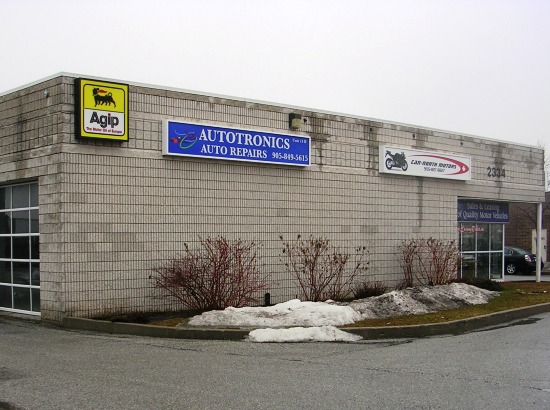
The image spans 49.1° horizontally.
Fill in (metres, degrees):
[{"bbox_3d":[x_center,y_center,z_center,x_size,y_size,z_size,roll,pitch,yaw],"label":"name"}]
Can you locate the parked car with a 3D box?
[{"bbox_3d":[11.463,2.801,31.110,1.790,1.470,4.800,2,-4,-36],"label":"parked car"}]

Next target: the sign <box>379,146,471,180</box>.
[{"bbox_3d":[4.755,-1.214,18.692,4.083,0.791,0.210,2,-4,-36],"label":"sign"}]

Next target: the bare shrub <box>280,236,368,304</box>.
[{"bbox_3d":[1.224,1.570,14.900,2.100,1.650,1.500,2,-4,-36],"label":"bare shrub"}]

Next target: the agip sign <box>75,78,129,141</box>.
[{"bbox_3d":[-3.570,-1.927,12.512,1.022,1.209,0.300,2,-4,-36],"label":"agip sign"}]

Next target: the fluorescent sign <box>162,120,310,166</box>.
[{"bbox_3d":[-0.786,-1.429,14.594,4.119,0.758,0.220,2,-4,-36],"label":"fluorescent sign"}]

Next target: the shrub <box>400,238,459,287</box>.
[{"bbox_3d":[4.542,1.694,17.600,1.600,1.500,1.400,2,-4,-36],"label":"shrub"}]

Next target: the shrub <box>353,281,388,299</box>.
[{"bbox_3d":[2.536,2.231,16.000,0.850,0.450,0.750,2,-4,-36],"label":"shrub"}]

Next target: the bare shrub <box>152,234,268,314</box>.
[{"bbox_3d":[-1.391,1.545,13.200,2.300,1.650,1.700,2,-4,-36],"label":"bare shrub"}]

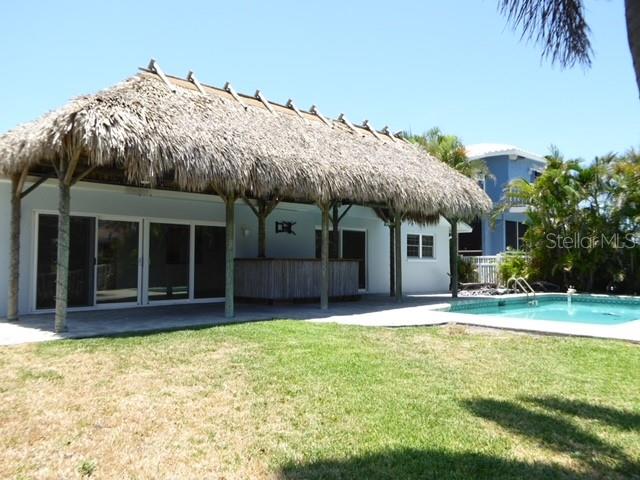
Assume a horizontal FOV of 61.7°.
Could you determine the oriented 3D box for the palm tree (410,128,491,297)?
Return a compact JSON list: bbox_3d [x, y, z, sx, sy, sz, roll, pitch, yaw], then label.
[{"bbox_3d":[5.024,-1.236,20.944,3.500,6.300,3.500,-1,-3,12],"label":"palm tree"}]

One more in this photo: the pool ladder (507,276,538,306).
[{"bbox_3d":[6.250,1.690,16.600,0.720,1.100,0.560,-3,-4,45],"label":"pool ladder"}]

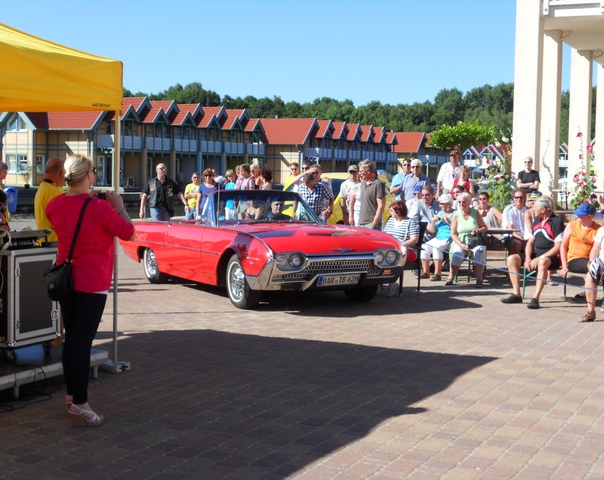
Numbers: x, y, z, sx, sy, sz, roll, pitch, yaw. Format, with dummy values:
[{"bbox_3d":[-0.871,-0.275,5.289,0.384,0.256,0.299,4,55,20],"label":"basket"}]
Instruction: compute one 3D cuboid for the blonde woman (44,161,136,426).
[{"bbox_3d":[-1.399,0.301,6.478,0.480,1.700,0.500,-2,5,-40],"label":"blonde woman"}]

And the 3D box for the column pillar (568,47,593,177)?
[{"bbox_3d":[7.382,-2.762,26.656,0.500,4.600,0.500,3,4,26],"label":"column pillar"}]

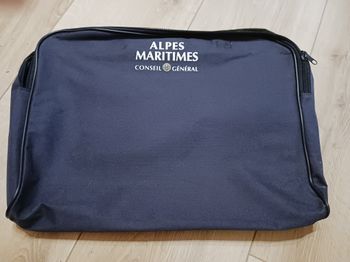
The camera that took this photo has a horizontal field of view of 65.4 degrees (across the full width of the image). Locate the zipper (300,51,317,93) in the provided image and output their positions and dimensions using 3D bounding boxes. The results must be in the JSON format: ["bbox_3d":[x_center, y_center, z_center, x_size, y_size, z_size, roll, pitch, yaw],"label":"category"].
[{"bbox_3d":[0.198,-0.089,0.407,0.020,0.013,0.067,14,68,-16],"label":"zipper"}]

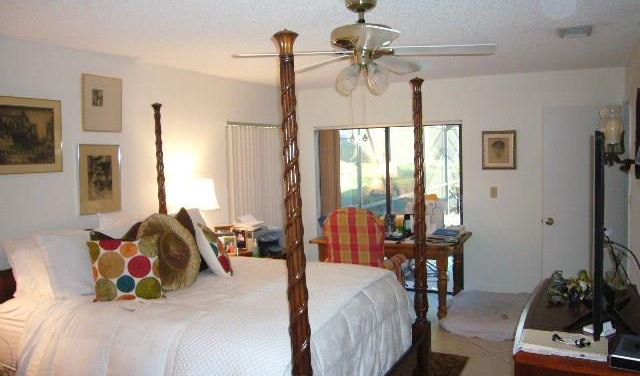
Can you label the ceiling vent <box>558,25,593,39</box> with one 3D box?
[{"bbox_3d":[1.844,-1.110,3.733,0.220,0.035,0.330,1,4,28],"label":"ceiling vent"}]

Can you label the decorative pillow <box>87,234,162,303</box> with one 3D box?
[{"bbox_3d":[-1.075,0.445,2.860,0.385,0.365,0.125,-2,-6,1],"label":"decorative pillow"}]

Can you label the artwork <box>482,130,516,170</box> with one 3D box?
[{"bbox_3d":[1.898,-0.403,5.487,0.350,0.405,0.030,0,4,28],"label":"artwork"}]

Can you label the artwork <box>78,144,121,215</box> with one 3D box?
[{"bbox_3d":[-1.831,-0.071,4.357,0.035,0.575,0.410,1,4,28],"label":"artwork"}]

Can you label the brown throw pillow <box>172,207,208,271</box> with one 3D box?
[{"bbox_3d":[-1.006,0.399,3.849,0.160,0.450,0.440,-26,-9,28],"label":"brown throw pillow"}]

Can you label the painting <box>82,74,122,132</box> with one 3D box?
[{"bbox_3d":[-1.816,-0.704,4.361,0.035,0.459,0.399,1,4,28],"label":"painting"}]

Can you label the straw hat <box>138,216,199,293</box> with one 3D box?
[{"bbox_3d":[-0.956,0.410,3.290,0.170,0.440,0.410,-25,-8,31],"label":"straw hat"}]

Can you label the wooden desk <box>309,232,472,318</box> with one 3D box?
[{"bbox_3d":[0.744,0.874,5.266,1.450,0.770,0.700,0,4,23],"label":"wooden desk"}]

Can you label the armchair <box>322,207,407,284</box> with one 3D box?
[{"bbox_3d":[0.446,0.753,4.969,0.660,1.120,0.660,1,4,25],"label":"armchair"}]

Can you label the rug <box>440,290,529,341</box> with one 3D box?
[{"bbox_3d":[1.657,1.211,5.008,0.870,0.080,1.250,0,4,28],"label":"rug"}]

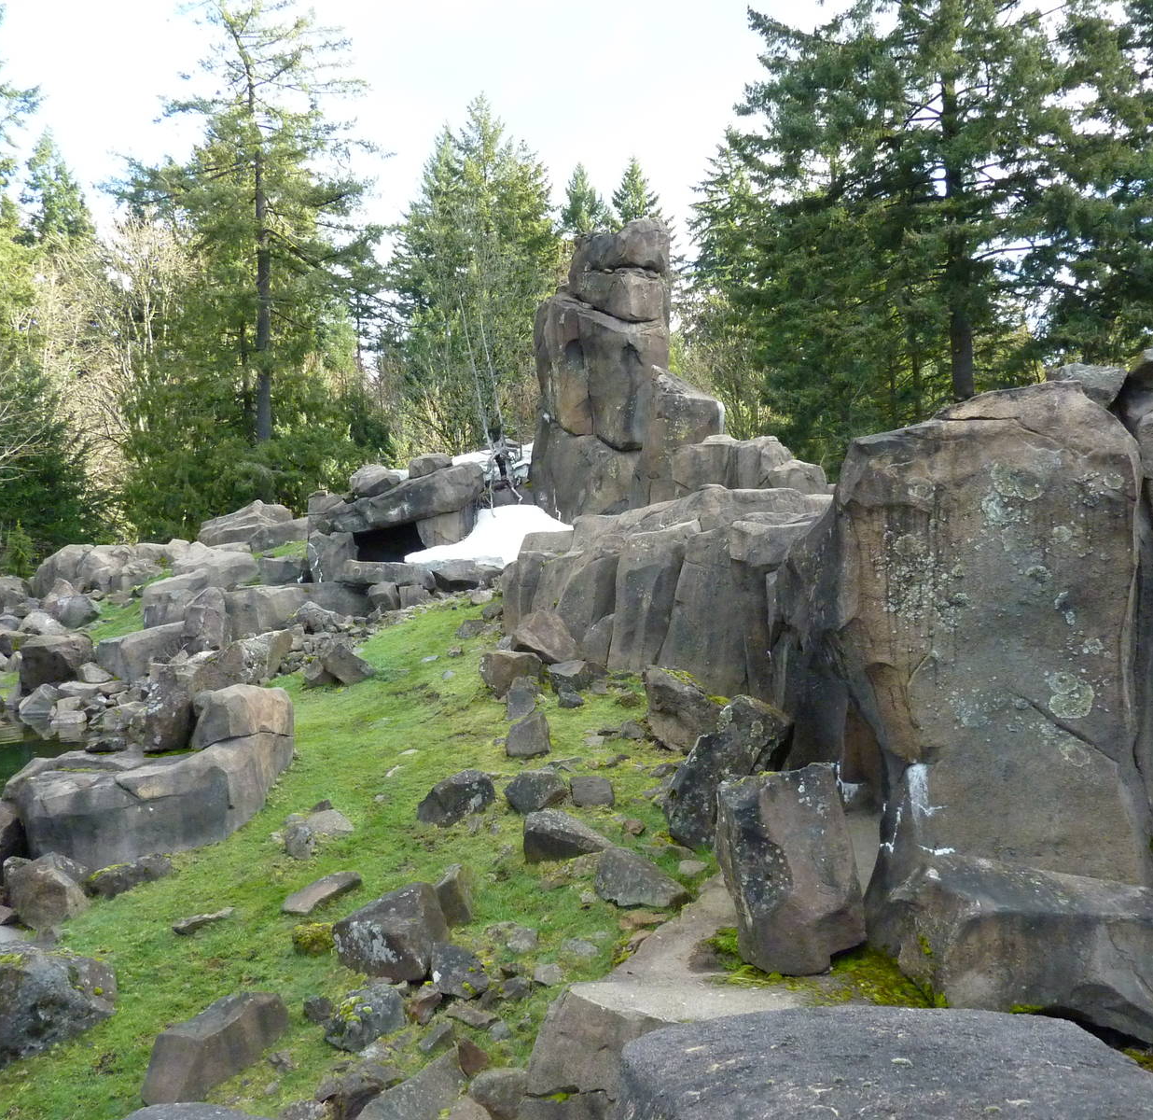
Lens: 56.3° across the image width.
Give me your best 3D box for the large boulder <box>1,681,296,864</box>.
[{"bbox_3d":[-6.758,3.319,17.000,4.100,2.100,2.300,-1,-1,-30],"label":"large boulder"}]

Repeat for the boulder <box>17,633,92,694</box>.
[{"bbox_3d":[-10.408,2.058,21.500,1.450,1.150,1.250,-1,-1,-17],"label":"boulder"}]

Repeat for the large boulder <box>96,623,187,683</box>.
[{"bbox_3d":[-8.633,1.824,21.500,1.750,1.050,1.300,-2,1,-17],"label":"large boulder"}]

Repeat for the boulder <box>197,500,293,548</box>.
[{"bbox_3d":[-9.849,-1.039,32.000,2.700,1.350,1.900,-1,-1,0],"label":"boulder"}]

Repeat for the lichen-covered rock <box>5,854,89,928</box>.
[{"bbox_3d":[-4.881,3.041,9.950,0.740,0.680,0.650,-1,-1,-17],"label":"lichen-covered rock"}]

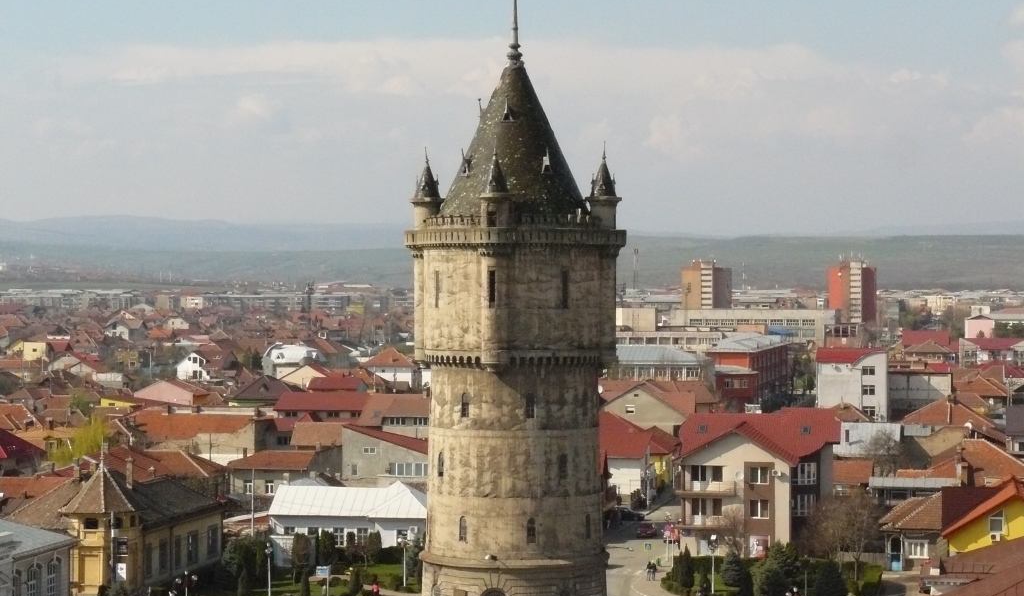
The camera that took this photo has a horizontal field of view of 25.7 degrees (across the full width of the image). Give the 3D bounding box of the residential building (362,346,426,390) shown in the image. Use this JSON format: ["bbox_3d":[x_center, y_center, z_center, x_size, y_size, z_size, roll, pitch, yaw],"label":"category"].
[{"bbox_3d":[-26.044,16.038,503.135,10.500,10.300,10.500,0,1,12],"label":"residential building"}]

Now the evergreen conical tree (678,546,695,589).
[{"bbox_3d":[14.500,22.508,187.350,1.400,3.400,1.400,0,1,0],"label":"evergreen conical tree"}]

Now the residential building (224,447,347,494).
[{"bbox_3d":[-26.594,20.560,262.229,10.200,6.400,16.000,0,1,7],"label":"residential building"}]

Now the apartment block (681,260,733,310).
[{"bbox_3d":[89.343,-0.516,1030.051,17.500,32.500,17.500,1,1,40],"label":"apartment block"}]

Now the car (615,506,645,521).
[{"bbox_3d":[12.350,23.231,243.556,4.300,1.450,1.750,0,1,10],"label":"car"}]

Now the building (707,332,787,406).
[{"bbox_3d":[49.198,14.762,469.329,11.500,13.500,50.000,0,1,13],"label":"building"}]

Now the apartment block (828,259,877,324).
[{"bbox_3d":[156.525,0.102,1035.000,17.000,32.000,17.000,0,1,33],"label":"apartment block"}]

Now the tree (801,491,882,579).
[{"bbox_3d":[28.274,20.305,192.915,7.000,7.700,6.500,0,1,0],"label":"tree"}]

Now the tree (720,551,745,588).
[{"bbox_3d":[18.715,22.977,191.254,2.000,3.050,2.000,0,1,0],"label":"tree"}]

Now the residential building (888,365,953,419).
[{"bbox_3d":[71.282,17.318,395.446,12.000,9.800,11.000,0,1,8],"label":"residential building"}]

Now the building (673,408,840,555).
[{"bbox_3d":[23.864,17.744,215.897,15.300,13.000,15.500,0,1,12],"label":"building"}]

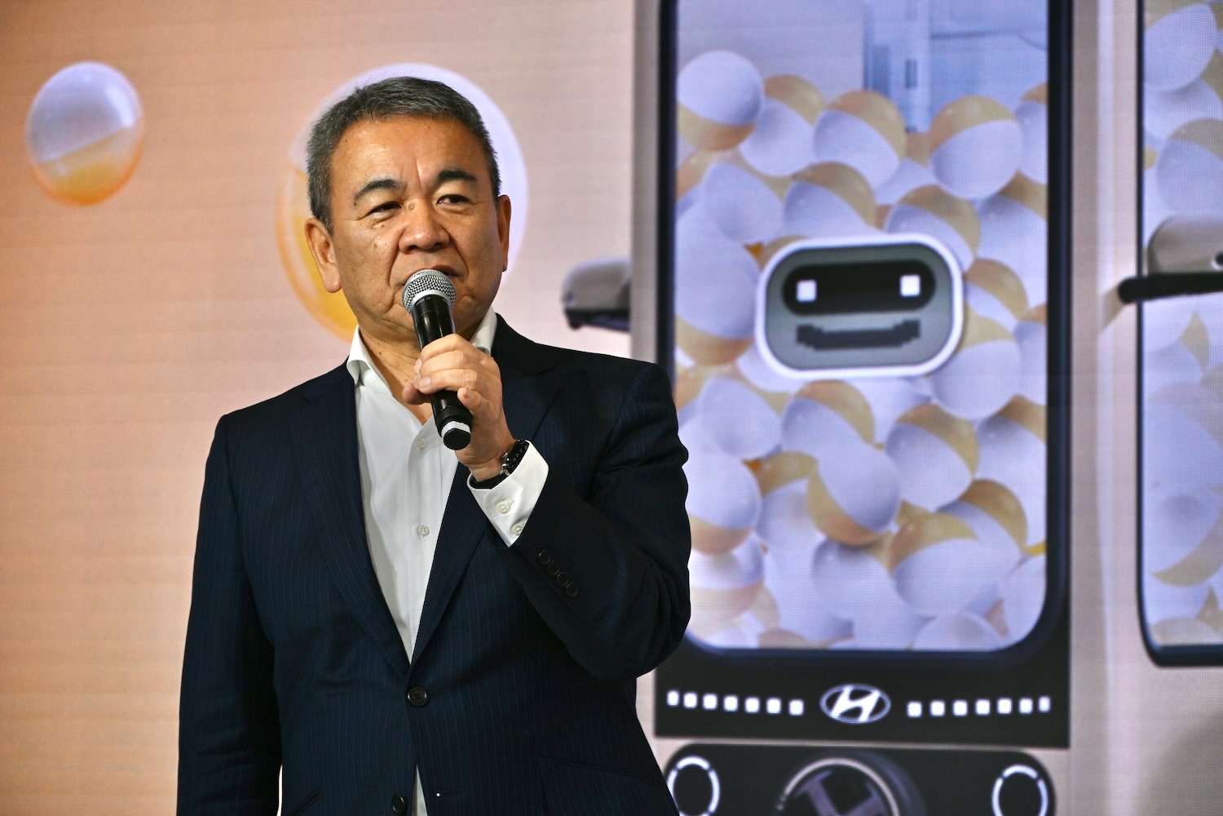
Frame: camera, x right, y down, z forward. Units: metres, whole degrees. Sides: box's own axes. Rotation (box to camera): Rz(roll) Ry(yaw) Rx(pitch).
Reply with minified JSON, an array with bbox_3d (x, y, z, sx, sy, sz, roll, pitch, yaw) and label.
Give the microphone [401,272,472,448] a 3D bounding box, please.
[{"bbox_3d":[-0.159,-0.046,4.421,0.051,0.051,0.250,-5,38,-7],"label":"microphone"}]

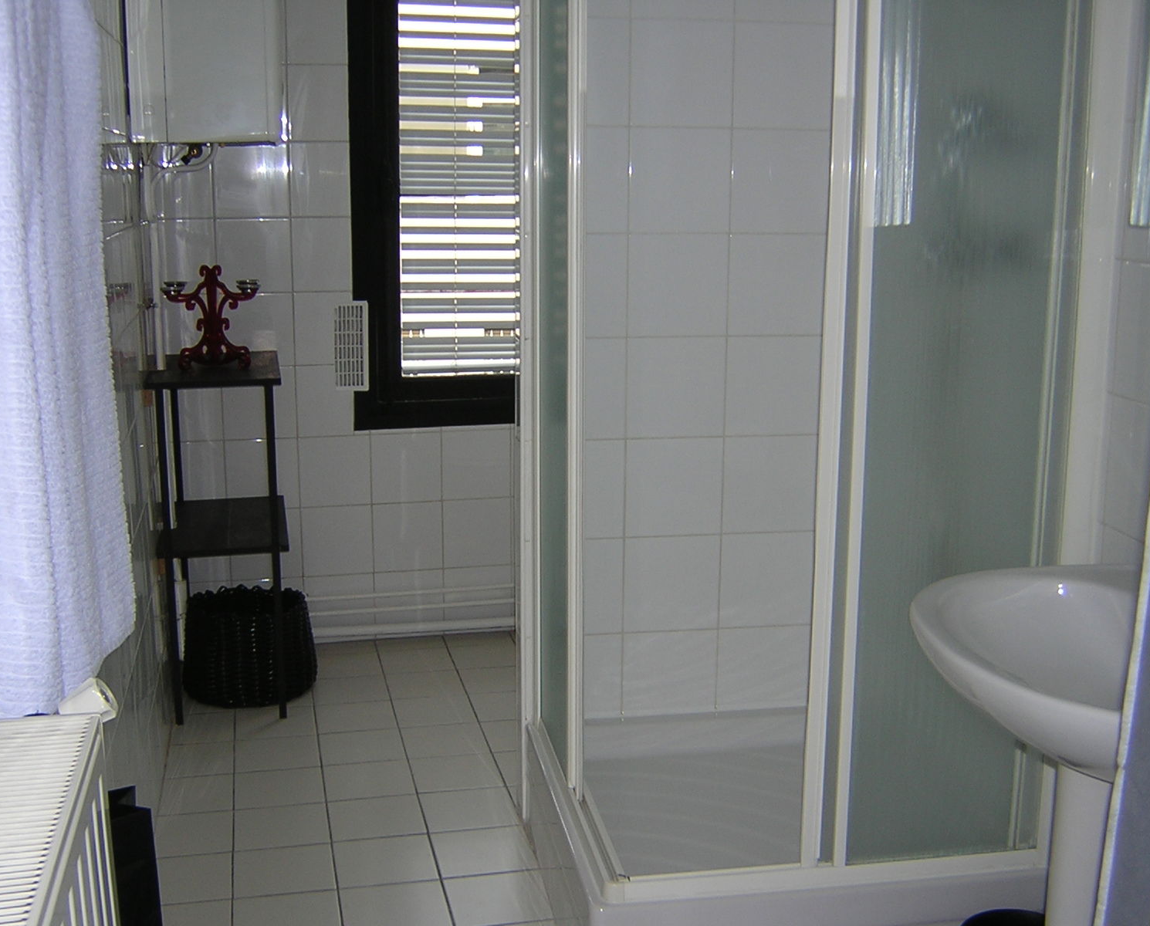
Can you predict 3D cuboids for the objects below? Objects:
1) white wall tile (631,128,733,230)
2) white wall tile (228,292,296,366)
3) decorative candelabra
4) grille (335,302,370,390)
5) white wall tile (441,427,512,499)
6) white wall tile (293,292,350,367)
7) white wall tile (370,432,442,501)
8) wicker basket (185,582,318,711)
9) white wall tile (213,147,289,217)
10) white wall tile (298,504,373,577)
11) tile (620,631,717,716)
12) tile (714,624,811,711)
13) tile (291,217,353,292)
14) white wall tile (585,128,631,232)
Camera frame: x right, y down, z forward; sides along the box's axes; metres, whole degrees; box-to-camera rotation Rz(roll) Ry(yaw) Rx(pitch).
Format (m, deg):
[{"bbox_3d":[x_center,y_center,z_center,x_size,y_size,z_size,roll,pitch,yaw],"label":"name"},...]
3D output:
[{"bbox_3d":[0.203,-0.543,2.477,0.200,0.200,0.010,-2,10,-13],"label":"white wall tile"},{"bbox_3d":[-0.855,-0.358,3.454,0.200,0.200,0.010,-2,12,-13],"label":"white wall tile"},{"bbox_3d":[-0.891,-0.362,3.169,0.235,0.247,0.220,-2,12,-13],"label":"decorative candelabra"},{"bbox_3d":[-0.618,-0.322,3.533,0.105,0.245,0.015,-3,12,-14],"label":"grille"},{"bbox_3d":[-0.280,0.007,3.672,0.200,0.200,0.010,-2,12,-13],"label":"white wall tile"},{"bbox_3d":[-0.678,-0.366,3.496,0.168,0.200,0.010,-2,12,-13],"label":"white wall tile"},{"bbox_3d":[-0.477,0.015,3.641,0.200,0.200,0.010,-3,12,-14],"label":"white wall tile"},{"bbox_3d":[-0.850,0.473,3.355,0.352,0.214,0.352,-3,12,-14],"label":"wicker basket"},{"bbox_3d":[-0.865,-0.758,3.438,0.200,0.200,0.010,-2,10,-13],"label":"white wall tile"},{"bbox_3d":[-0.668,0.219,3.619,0.200,0.200,0.010,-2,12,-13],"label":"white wall tile"},{"bbox_3d":[0.198,0.429,2.648,0.200,0.174,0.010,-2,10,-13],"label":"tile"},{"bbox_3d":[0.394,0.425,2.687,0.200,0.180,0.010,-1,12,-9],"label":"tile"},{"bbox_3d":[-0.674,-0.560,3.457,0.172,0.200,0.010,-2,12,-13],"label":"tile"},{"bbox_3d":[0.003,-0.536,2.424,0.200,0.200,0.010,-1,12,-9],"label":"white wall tile"}]

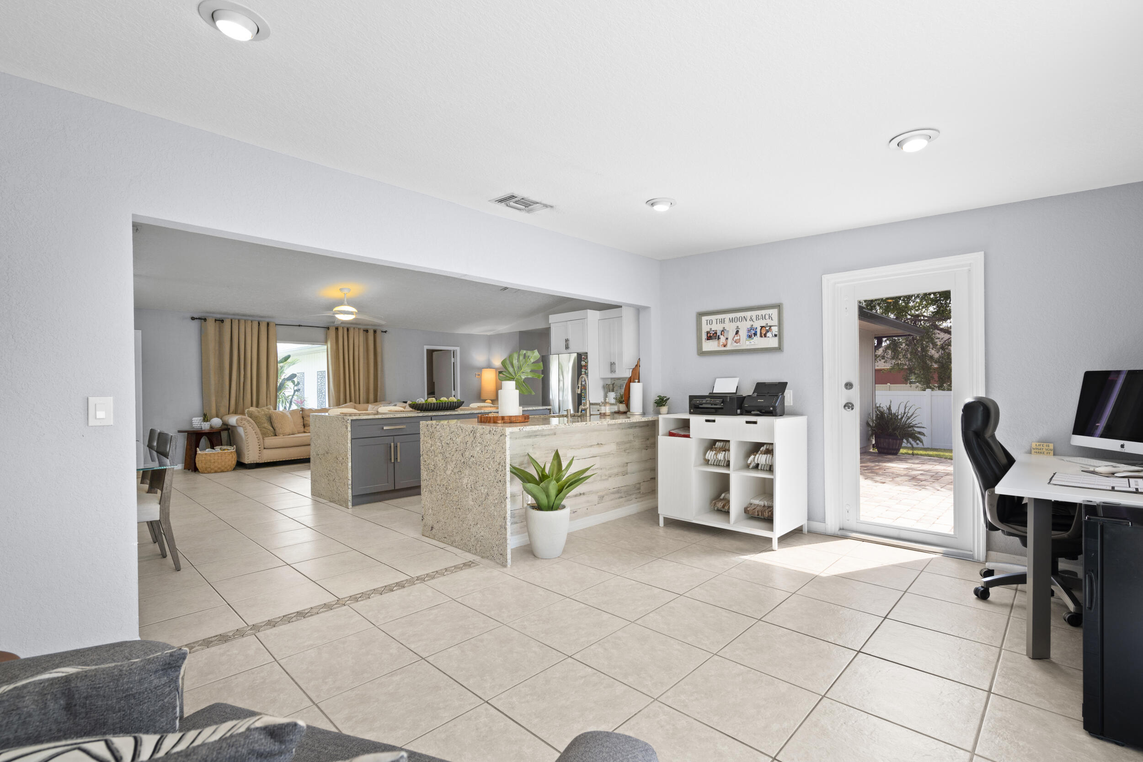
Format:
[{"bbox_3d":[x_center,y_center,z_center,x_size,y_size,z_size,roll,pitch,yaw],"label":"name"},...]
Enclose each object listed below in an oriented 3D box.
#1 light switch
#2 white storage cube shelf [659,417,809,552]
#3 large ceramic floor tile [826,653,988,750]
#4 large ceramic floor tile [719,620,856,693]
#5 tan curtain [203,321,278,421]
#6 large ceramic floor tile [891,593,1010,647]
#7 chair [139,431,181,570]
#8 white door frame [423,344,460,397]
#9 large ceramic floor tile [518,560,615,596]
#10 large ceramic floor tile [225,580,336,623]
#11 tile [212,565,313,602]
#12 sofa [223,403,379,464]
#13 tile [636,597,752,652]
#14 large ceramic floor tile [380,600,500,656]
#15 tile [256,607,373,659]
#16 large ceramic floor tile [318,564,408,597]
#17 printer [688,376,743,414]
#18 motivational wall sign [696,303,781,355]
[{"bbox_3d":[-1.984,0.130,2.142,0.012,0.121,0.075,-1,-1,44],"label":"light switch"},{"bbox_3d":[1.329,0.763,4.254,1.003,0.949,0.617,-2,-1,44],"label":"white storage cube shelf"},{"bbox_3d":[1.286,1.204,1.942,0.447,0.010,0.447,-2,-2,44],"label":"large ceramic floor tile"},{"bbox_3d":[0.952,1.207,2.245,0.448,0.010,0.448,-1,-1,44],"label":"large ceramic floor tile"},{"bbox_3d":[-5.381,0.190,8.281,0.130,2.270,1.070,-1,-1,44],"label":"tan curtain"},{"bbox_3d":[1.920,1.211,2.595,0.447,0.010,0.447,-2,-2,44],"label":"large ceramic floor tile"},{"bbox_3d":[-2.972,0.812,3.352,0.460,0.910,0.580,-1,-1,44],"label":"chair"},{"bbox_3d":[-2.886,0.327,11.348,0.136,2.156,0.854,-2,-1,44],"label":"white door frame"},{"bbox_3d":[-0.018,1.239,3.206,0.450,0.012,0.450,-2,-1,44],"label":"large ceramic floor tile"},{"bbox_3d":[-1.634,1.254,2.875,0.412,0.010,0.447,-2,-2,44],"label":"large ceramic floor tile"},{"bbox_3d":[-1.932,1.260,3.160,0.451,0.012,0.451,-1,-1,44],"label":"tile"},{"bbox_3d":[-4.490,0.902,8.752,0.880,0.910,2.380,-1,-1,44],"label":"sofa"},{"bbox_3d":[0.631,1.221,2.572,0.450,0.012,0.450,-2,-1,44],"label":"tile"},{"bbox_3d":[-0.649,1.229,2.547,0.448,0.010,0.448,-1,-1,44],"label":"large ceramic floor tile"},{"bbox_3d":[-1.256,1.235,2.503,0.352,0.010,0.448,-1,-1,44],"label":"tile"},{"bbox_3d":[-1.317,1.258,3.201,0.412,0.010,0.447,-2,-2,44],"label":"large ceramic floor tile"},{"bbox_3d":[1.338,0.144,4.503,0.445,0.310,0.360,-2,-2,44],"label":"printer"},{"bbox_3d":[1.494,-0.449,4.574,0.808,0.412,0.032,-2,-1,44],"label":"motivational wall sign"}]

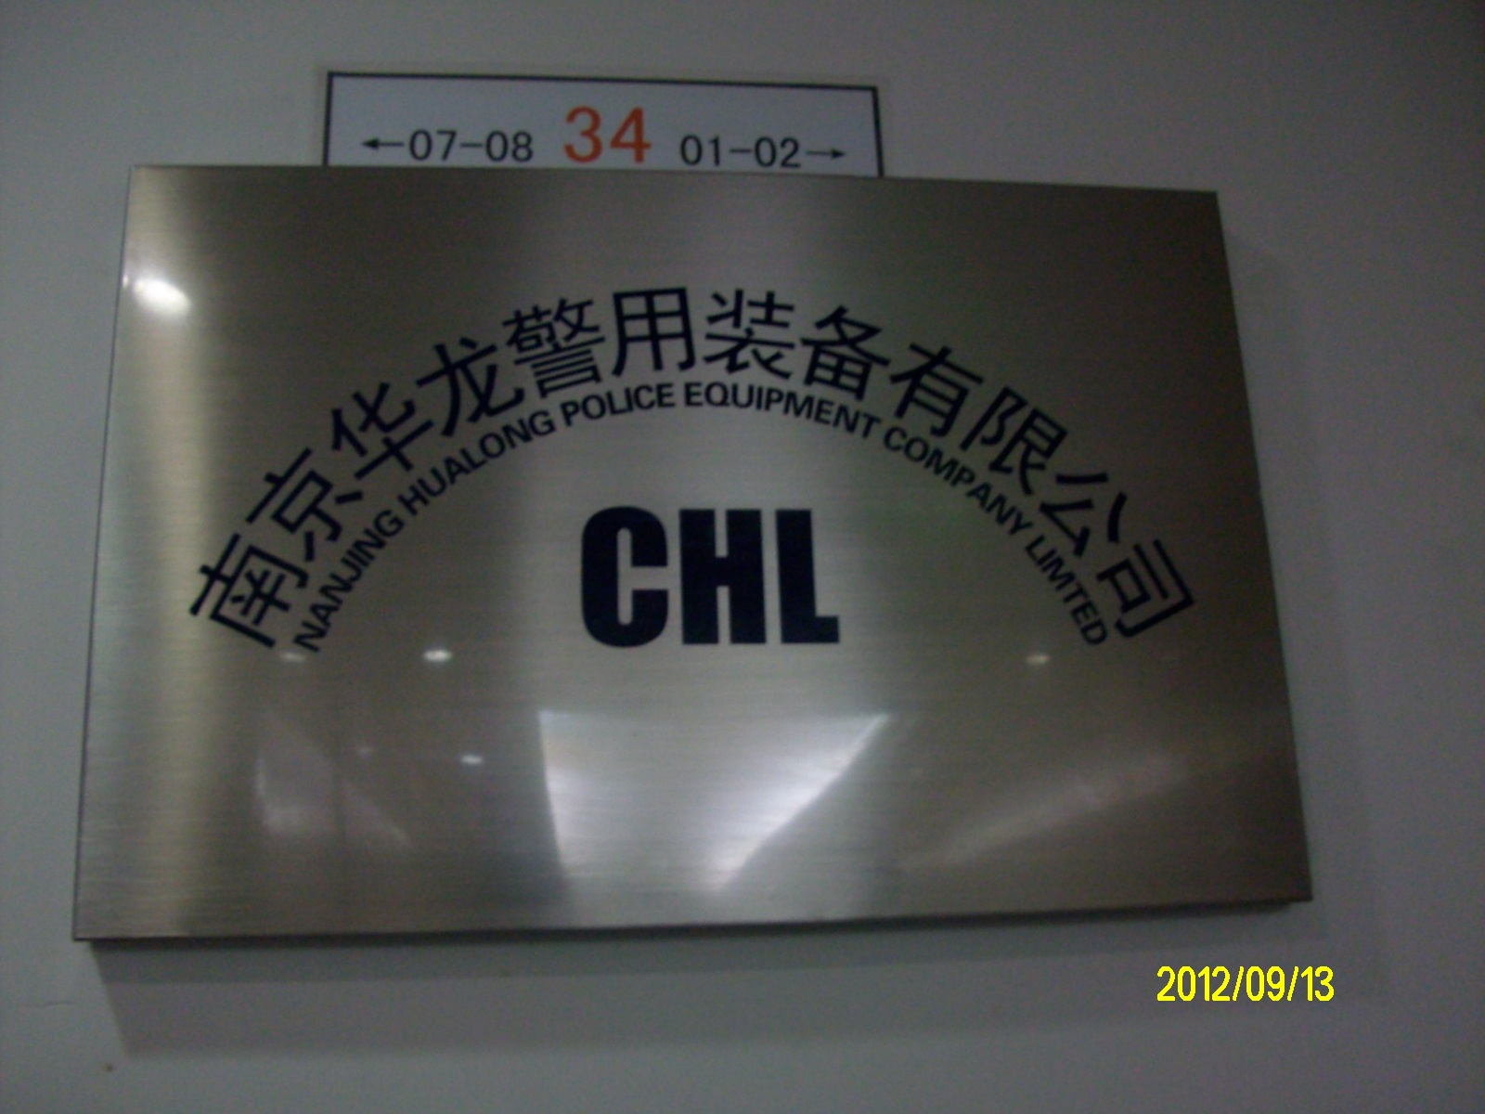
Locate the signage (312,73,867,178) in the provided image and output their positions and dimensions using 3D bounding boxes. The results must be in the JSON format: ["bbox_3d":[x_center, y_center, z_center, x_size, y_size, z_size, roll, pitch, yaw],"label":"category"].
[{"bbox_3d":[-0.076,-0.242,0.831,0.318,0.073,0.010,0,-15,-6],"label":"signage"}]

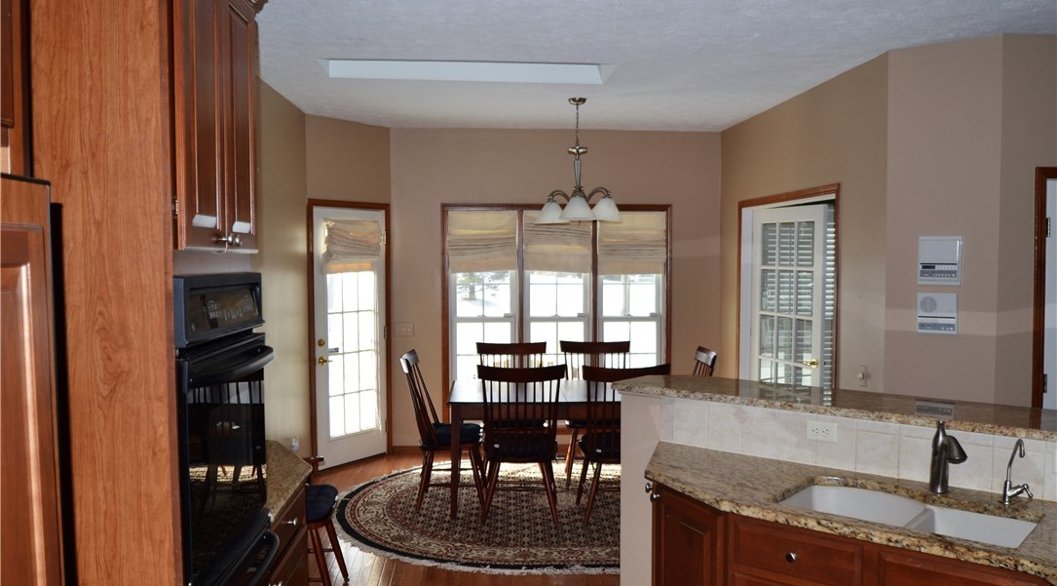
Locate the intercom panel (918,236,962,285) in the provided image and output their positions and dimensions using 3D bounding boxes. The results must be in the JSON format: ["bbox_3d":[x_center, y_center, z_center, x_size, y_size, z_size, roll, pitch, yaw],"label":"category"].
[{"bbox_3d":[2.096,-0.164,4.045,0.200,0.248,0.040,2,3,39],"label":"intercom panel"}]

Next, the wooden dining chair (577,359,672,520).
[{"bbox_3d":[0.595,0.933,5.046,0.550,1.010,0.570,0,3,-4],"label":"wooden dining chair"}]

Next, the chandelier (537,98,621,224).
[{"bbox_3d":[0.347,-0.899,5.434,0.590,0.850,0.580,0,3,-5],"label":"chandelier"}]

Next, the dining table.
[{"bbox_3d":[0.236,1.046,5.503,1.540,0.745,0.890,0,3,-2],"label":"dining table"}]

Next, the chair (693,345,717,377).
[{"bbox_3d":[1.012,0.907,5.562,0.580,1.010,0.540,0,3,-1],"label":"chair"}]

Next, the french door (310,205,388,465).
[{"bbox_3d":[-1.409,0.330,6.355,0.090,2.110,0.820,2,3,39],"label":"french door"}]

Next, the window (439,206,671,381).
[{"bbox_3d":[0.259,0.237,6.774,1.970,1.970,0.120,0,3,-5],"label":"window"}]

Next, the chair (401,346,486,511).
[{"bbox_3d":[-0.587,0.920,5.427,0.580,1.010,0.540,0,3,1],"label":"chair"}]

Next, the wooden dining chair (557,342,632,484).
[{"bbox_3d":[0.538,0.888,6.013,0.550,1.010,0.570,0,3,0],"label":"wooden dining chair"}]

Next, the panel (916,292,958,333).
[{"bbox_3d":[2.093,0.108,4.066,0.182,0.210,0.030,2,3,39],"label":"panel"}]

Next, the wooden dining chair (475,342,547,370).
[{"bbox_3d":[-0.120,0.894,5.958,0.550,1.010,0.570,0,3,0],"label":"wooden dining chair"}]

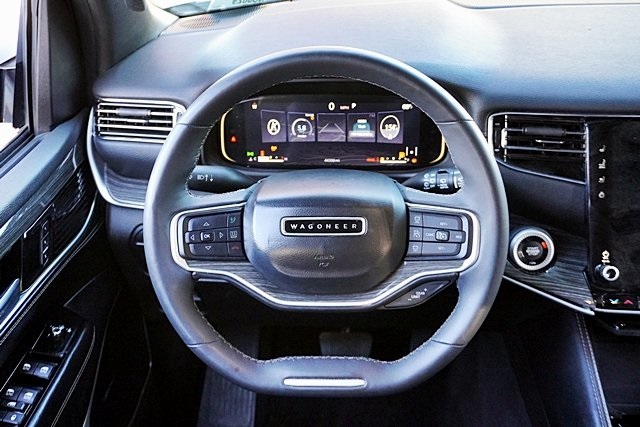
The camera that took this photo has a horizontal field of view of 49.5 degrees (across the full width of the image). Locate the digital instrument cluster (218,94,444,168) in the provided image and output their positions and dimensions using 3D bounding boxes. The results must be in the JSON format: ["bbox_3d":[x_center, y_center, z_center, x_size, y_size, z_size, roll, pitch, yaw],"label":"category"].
[{"bbox_3d":[0.016,-0.115,0.975,0.316,0.103,0.028,1,6,2],"label":"digital instrument cluster"}]

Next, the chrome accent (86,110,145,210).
[{"bbox_3d":[-0.276,-0.071,0.935,0.074,0.130,0.035,3,8,8],"label":"chrome accent"}]

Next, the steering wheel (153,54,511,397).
[{"bbox_3d":[0.007,0.009,0.765,0.388,0.375,0.100,1,0,2],"label":"steering wheel"}]

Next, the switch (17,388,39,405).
[{"bbox_3d":[-0.352,0.220,0.835,0.019,0.011,0.022,1,27,2],"label":"switch"}]

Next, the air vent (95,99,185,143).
[{"bbox_3d":[-0.243,-0.126,0.940,0.122,0.056,0.035,2,10,6],"label":"air vent"}]

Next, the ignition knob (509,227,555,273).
[{"bbox_3d":[0.276,0.047,0.905,0.057,0.057,0.024,3,-2,6],"label":"ignition knob"}]

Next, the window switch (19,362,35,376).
[{"bbox_3d":[-0.372,0.198,0.880,0.017,0.010,0.020,1,27,2],"label":"window switch"}]

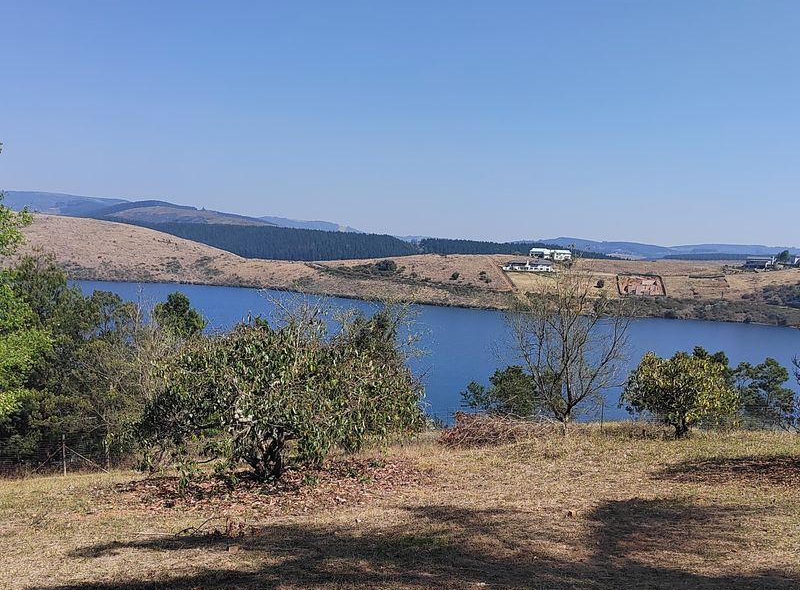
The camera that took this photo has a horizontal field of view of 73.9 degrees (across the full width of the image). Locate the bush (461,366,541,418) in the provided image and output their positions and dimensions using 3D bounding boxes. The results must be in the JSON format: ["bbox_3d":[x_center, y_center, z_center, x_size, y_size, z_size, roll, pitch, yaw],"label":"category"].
[{"bbox_3d":[4.392,4.349,23.000,3.500,2.600,3.000,0,4,0],"label":"bush"}]

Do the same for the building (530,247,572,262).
[{"bbox_3d":[99.106,-26.670,350.000,28.000,8.500,14.000,1,5,14],"label":"building"}]

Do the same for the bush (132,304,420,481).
[{"bbox_3d":[-2.631,2.165,11.800,6.100,3.650,5.000,0,4,0],"label":"bush"}]

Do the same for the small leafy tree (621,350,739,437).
[{"bbox_3d":[8.708,3.058,16.500,3.500,2.650,3.200,0,4,0],"label":"small leafy tree"}]

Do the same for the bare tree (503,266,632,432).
[{"bbox_3d":[5.673,1.778,18.000,4.200,5.500,3.900,0,4,0],"label":"bare tree"}]

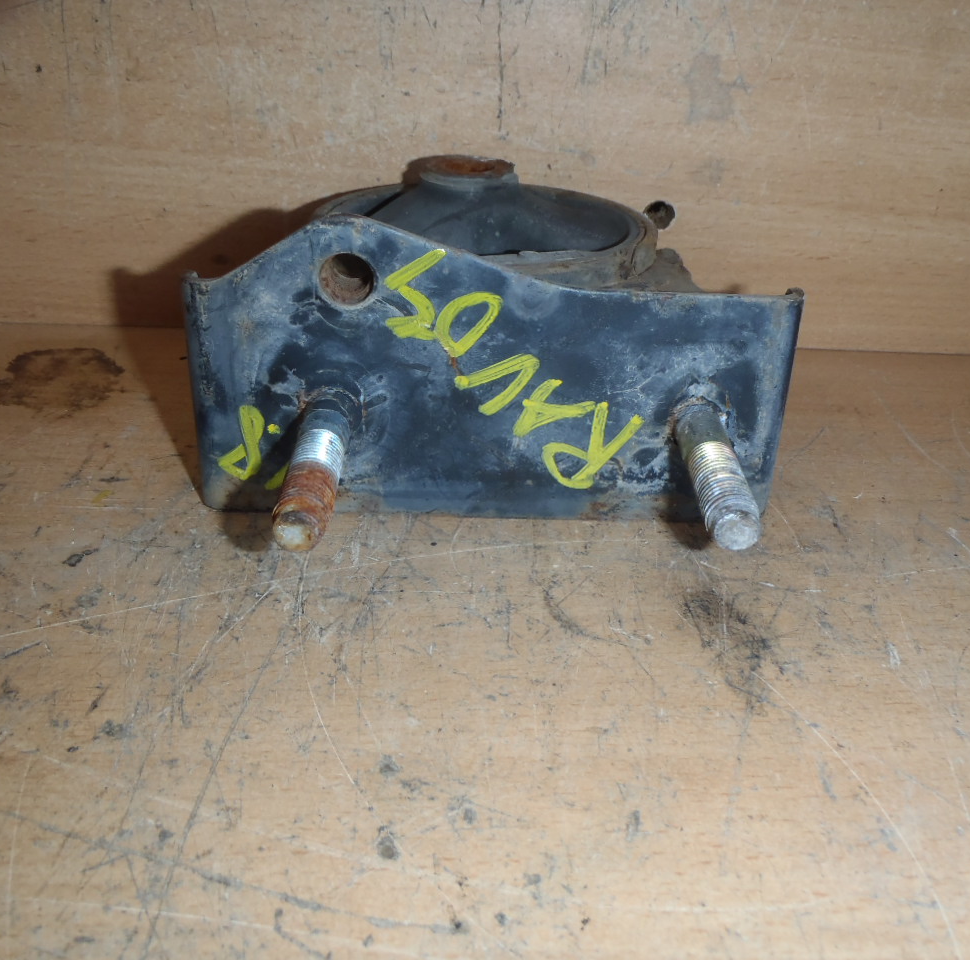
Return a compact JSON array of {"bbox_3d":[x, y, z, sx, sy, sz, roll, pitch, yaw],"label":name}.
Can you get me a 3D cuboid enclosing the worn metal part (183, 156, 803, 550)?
[{"bbox_3d":[0.002,-0.037,0.270,0.145,0.080,0.147,2,30,0],"label":"worn metal part"}]

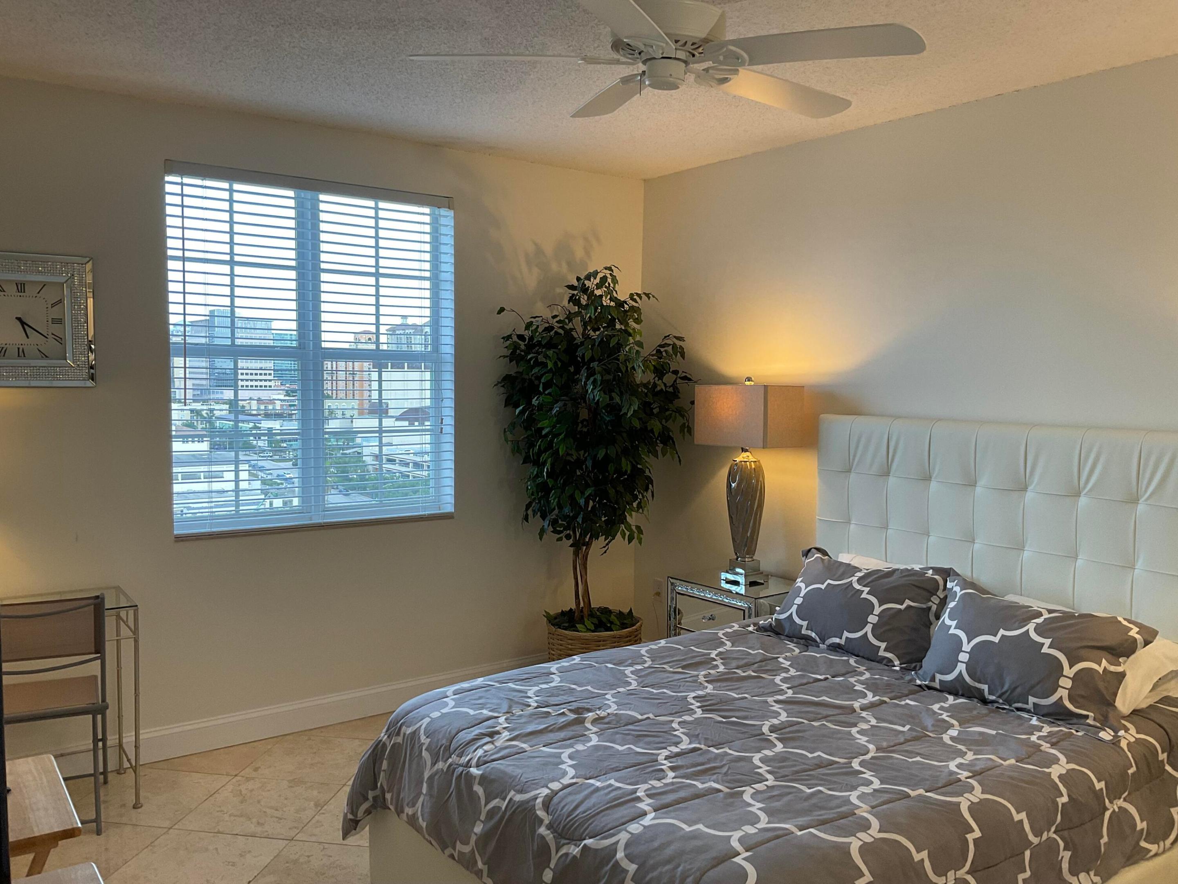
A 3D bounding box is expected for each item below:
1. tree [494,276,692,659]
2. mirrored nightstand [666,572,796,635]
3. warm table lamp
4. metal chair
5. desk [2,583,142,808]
[{"bbox_3d":[0.033,0.222,4.796,0.918,2.126,0.898,1,4,0],"label":"tree"},{"bbox_3d":[0.705,0.974,4.546,0.435,0.674,0.554,-2,5,-36],"label":"mirrored nightstand"},{"bbox_3d":[0.723,0.172,4.506,0.249,0.933,0.434,-2,5,-36],"label":"warm table lamp"},{"bbox_3d":[-1.964,0.928,3.491,0.479,0.858,0.539,-1,4,-27],"label":"metal chair"},{"bbox_3d":[-2.134,0.976,3.502,0.918,0.759,0.429,-2,5,-36],"label":"desk"}]

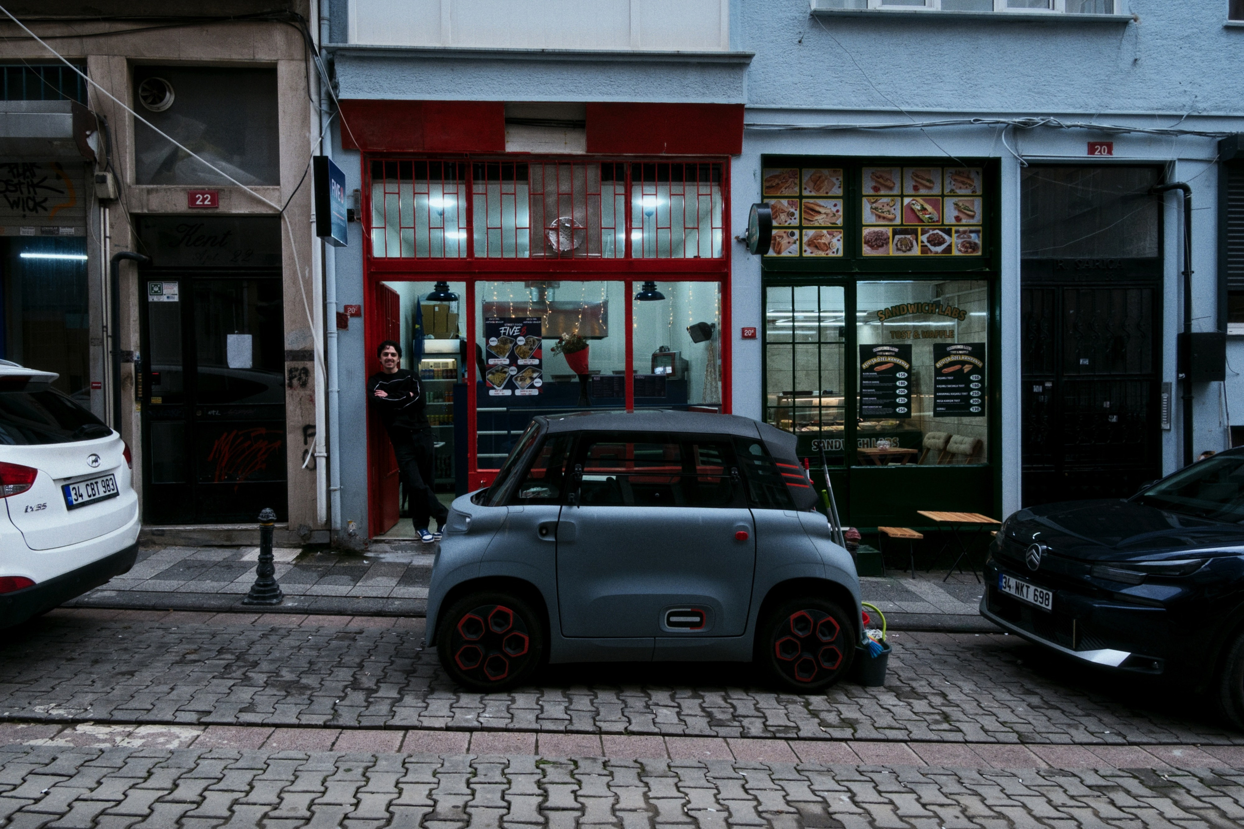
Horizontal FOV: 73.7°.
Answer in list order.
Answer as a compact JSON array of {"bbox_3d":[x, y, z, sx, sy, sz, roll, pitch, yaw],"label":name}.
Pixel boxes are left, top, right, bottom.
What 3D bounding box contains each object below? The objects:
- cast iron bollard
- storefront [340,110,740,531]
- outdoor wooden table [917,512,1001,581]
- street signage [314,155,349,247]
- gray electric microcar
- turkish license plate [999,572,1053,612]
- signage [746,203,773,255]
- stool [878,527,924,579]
[{"bbox_3d":[-2.468,0.971,5.710,0.235,0.650,0.225,3,1,-4],"label":"cast iron bollard"},{"bbox_3d":[-0.650,-0.830,7.360,3.480,3.790,0.300,-1,1,-4],"label":"storefront"},{"bbox_3d":[2.988,1.190,7.410,0.580,0.555,0.420,1,3,-4],"label":"outdoor wooden table"},{"bbox_3d":[-2.348,-1.705,6.707,0.118,0.625,0.490,-1,1,-4],"label":"street signage"},{"bbox_3d":[0.100,0.721,5.065,2.410,1.520,1.390,3,1,-9],"label":"gray electric microcar"},{"bbox_3d":[2.446,1.077,5.040,0.020,0.112,0.520,3,1,-8],"label":"turkish license plate"},{"bbox_3d":[1.137,-1.526,6.820,0.112,0.428,0.428,-1,1,-4],"label":"signage"},{"bbox_3d":[2.477,1.242,7.420,0.300,0.400,0.320,1,3,-1],"label":"stool"}]

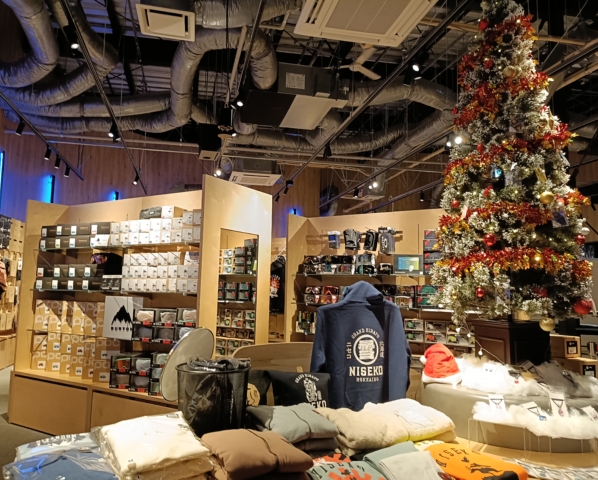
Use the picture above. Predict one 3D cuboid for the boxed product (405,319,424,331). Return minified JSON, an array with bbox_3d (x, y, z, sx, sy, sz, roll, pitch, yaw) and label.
[{"bbox_3d":[1.230,0.896,4.853,0.199,0.108,0.120,-2,-7,31],"label":"boxed product"}]

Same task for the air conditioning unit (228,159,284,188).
[{"bbox_3d":[-0.890,-1.366,9.311,0.950,0.300,0.950,2,-6,-14],"label":"air conditioning unit"}]

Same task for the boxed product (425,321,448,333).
[{"bbox_3d":[1.417,0.892,4.742,0.199,0.109,0.120,-2,-7,31],"label":"boxed product"}]

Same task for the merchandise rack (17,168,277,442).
[{"bbox_3d":[-1.623,0.728,4.619,2.559,2.327,0.950,-2,-7,31],"label":"merchandise rack"}]

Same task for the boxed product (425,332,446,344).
[{"bbox_3d":[1.415,1.002,4.730,0.199,0.111,0.120,-2,-7,31],"label":"boxed product"}]

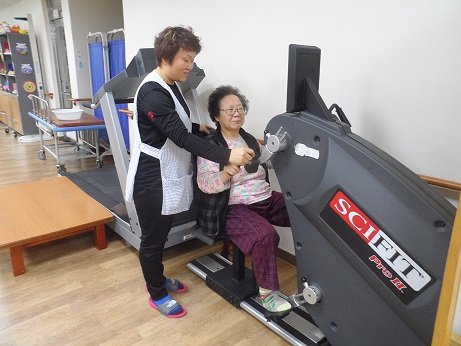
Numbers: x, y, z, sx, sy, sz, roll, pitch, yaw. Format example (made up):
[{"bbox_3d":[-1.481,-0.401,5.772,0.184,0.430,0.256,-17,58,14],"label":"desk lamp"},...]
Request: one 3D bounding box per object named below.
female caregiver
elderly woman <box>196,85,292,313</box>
[{"bbox_3d":[-0.205,0.045,1.887,0.670,1.570,0.480,6,16,17],"label":"female caregiver"},{"bbox_3d":[0.145,0.102,2.062,0.520,1.190,0.960,-12,20,-39],"label":"elderly woman"}]

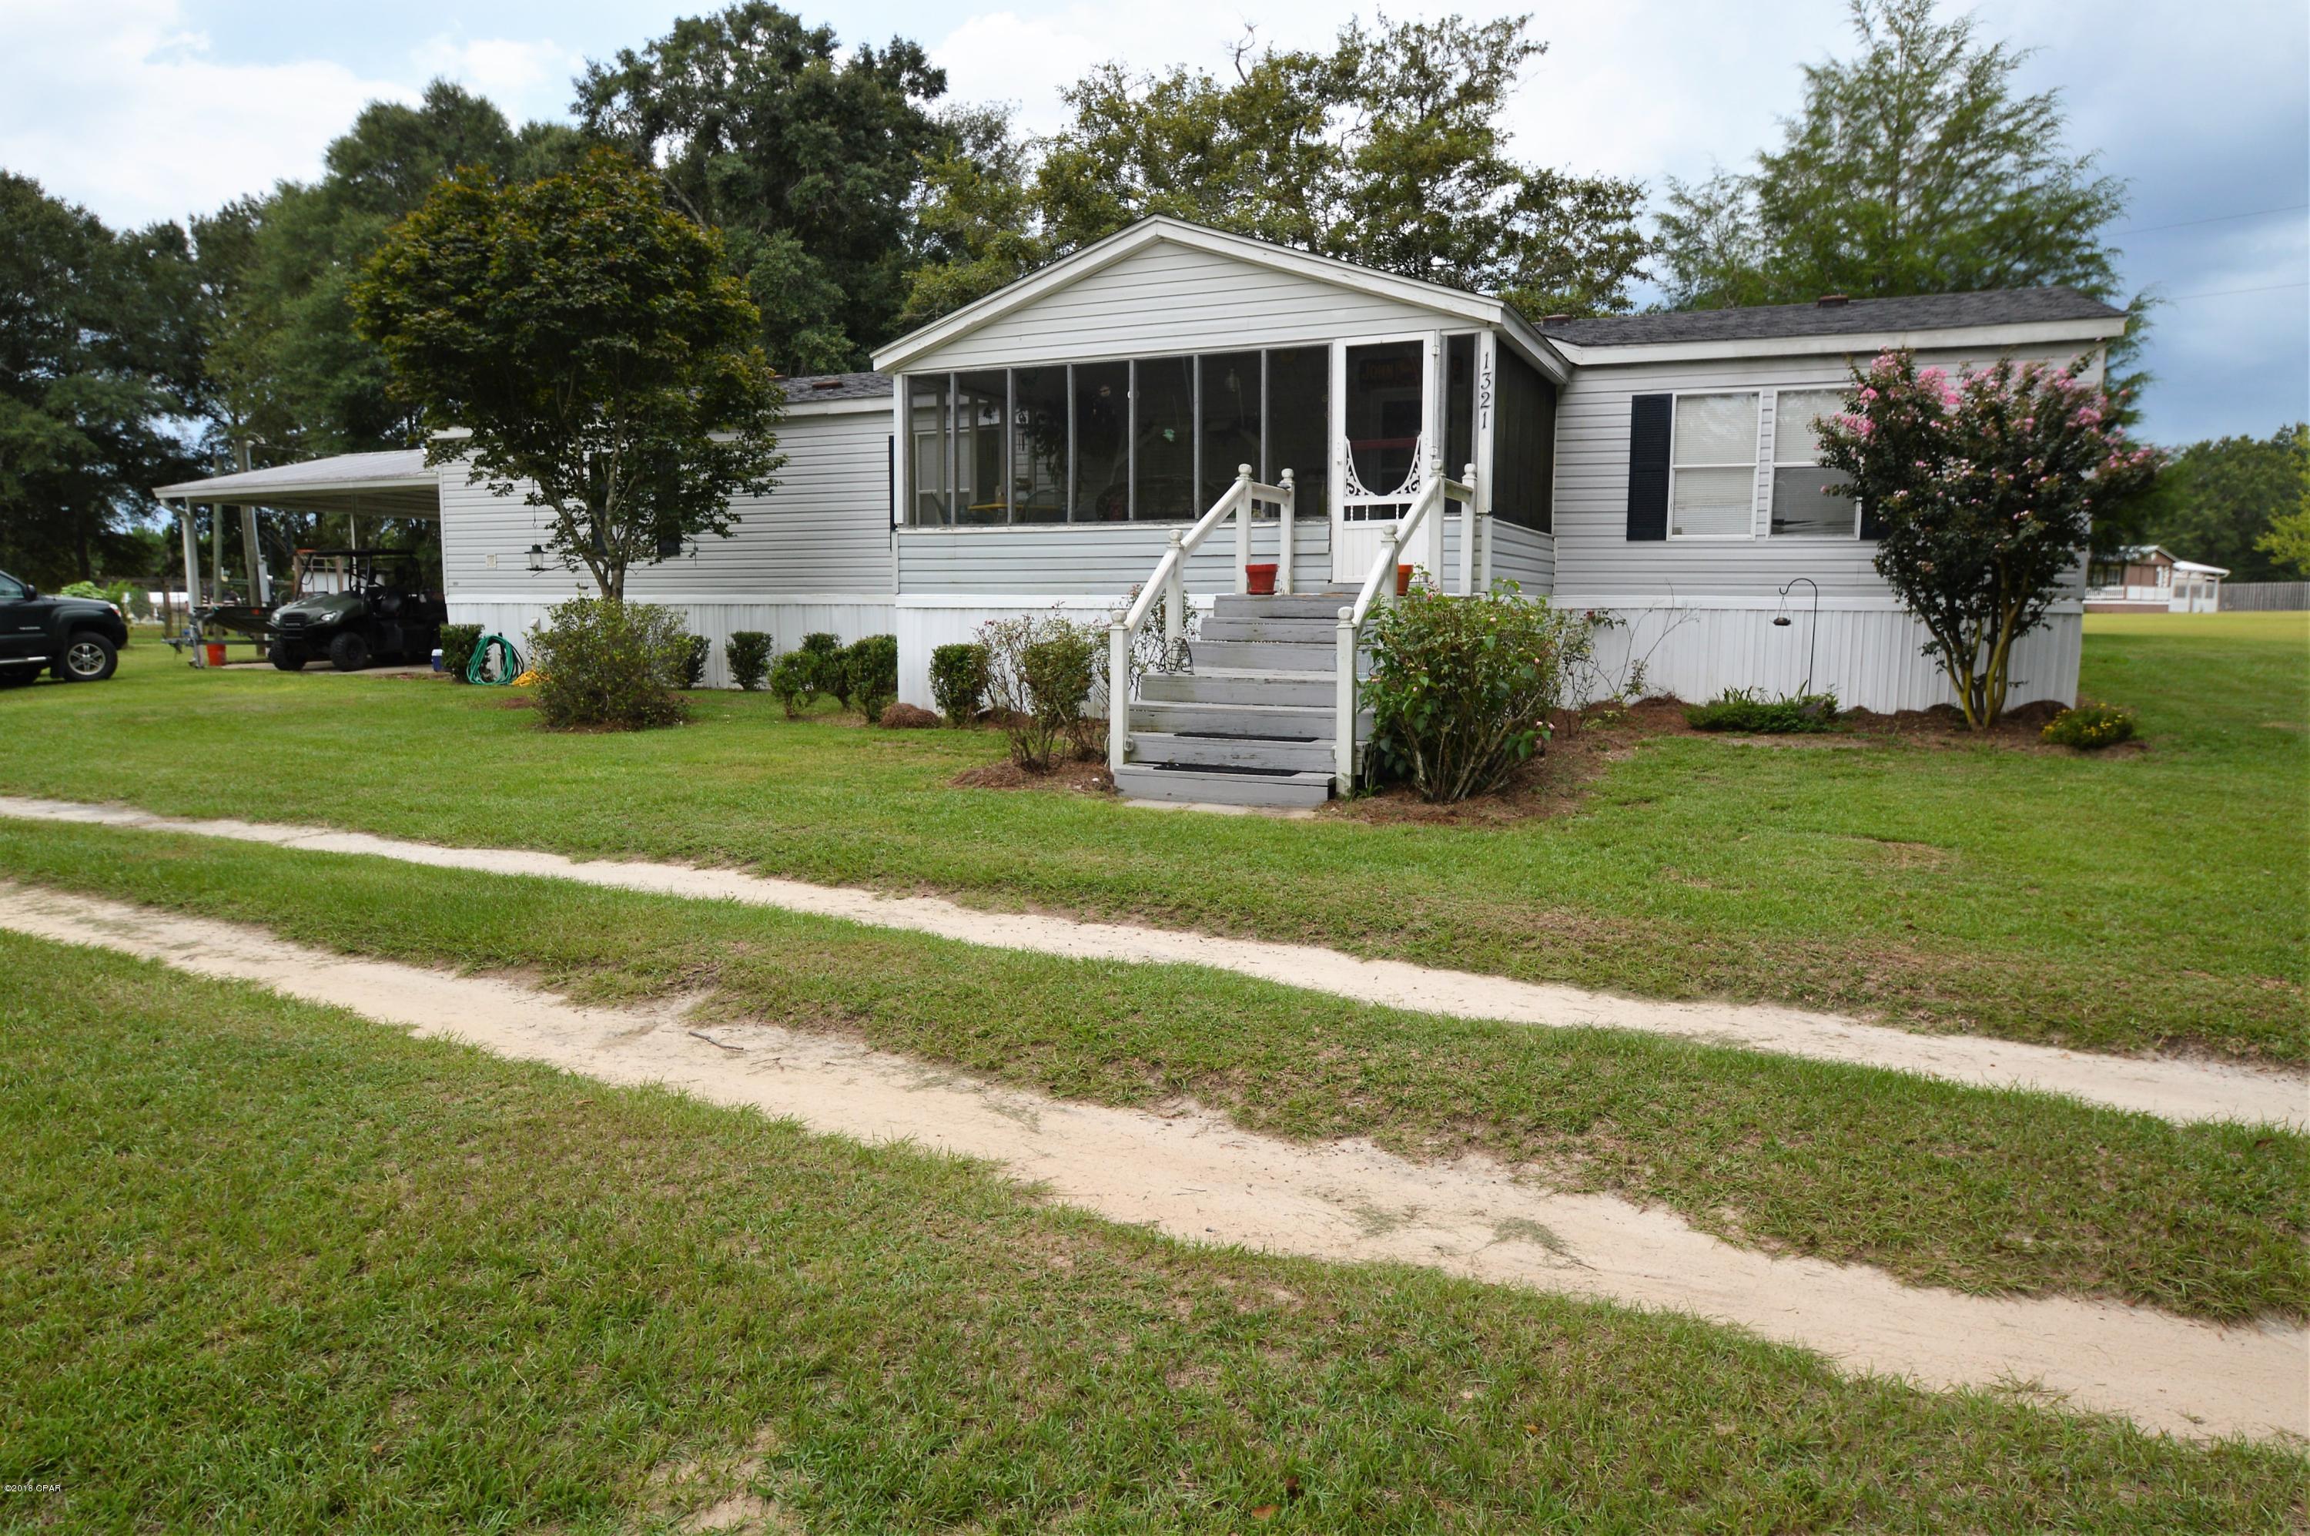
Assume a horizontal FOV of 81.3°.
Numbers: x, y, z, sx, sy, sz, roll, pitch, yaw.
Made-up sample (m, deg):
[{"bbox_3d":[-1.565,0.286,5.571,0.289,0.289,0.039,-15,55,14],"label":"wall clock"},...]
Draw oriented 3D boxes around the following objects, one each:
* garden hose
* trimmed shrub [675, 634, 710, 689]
[{"bbox_3d":[-9.372,-1.536,19.100,0.730,0.740,0.280,-1,8,-6],"label":"garden hose"},{"bbox_3d":[-6.261,-1.415,18.100,0.580,0.750,0.580,3,8,24],"label":"trimmed shrub"}]

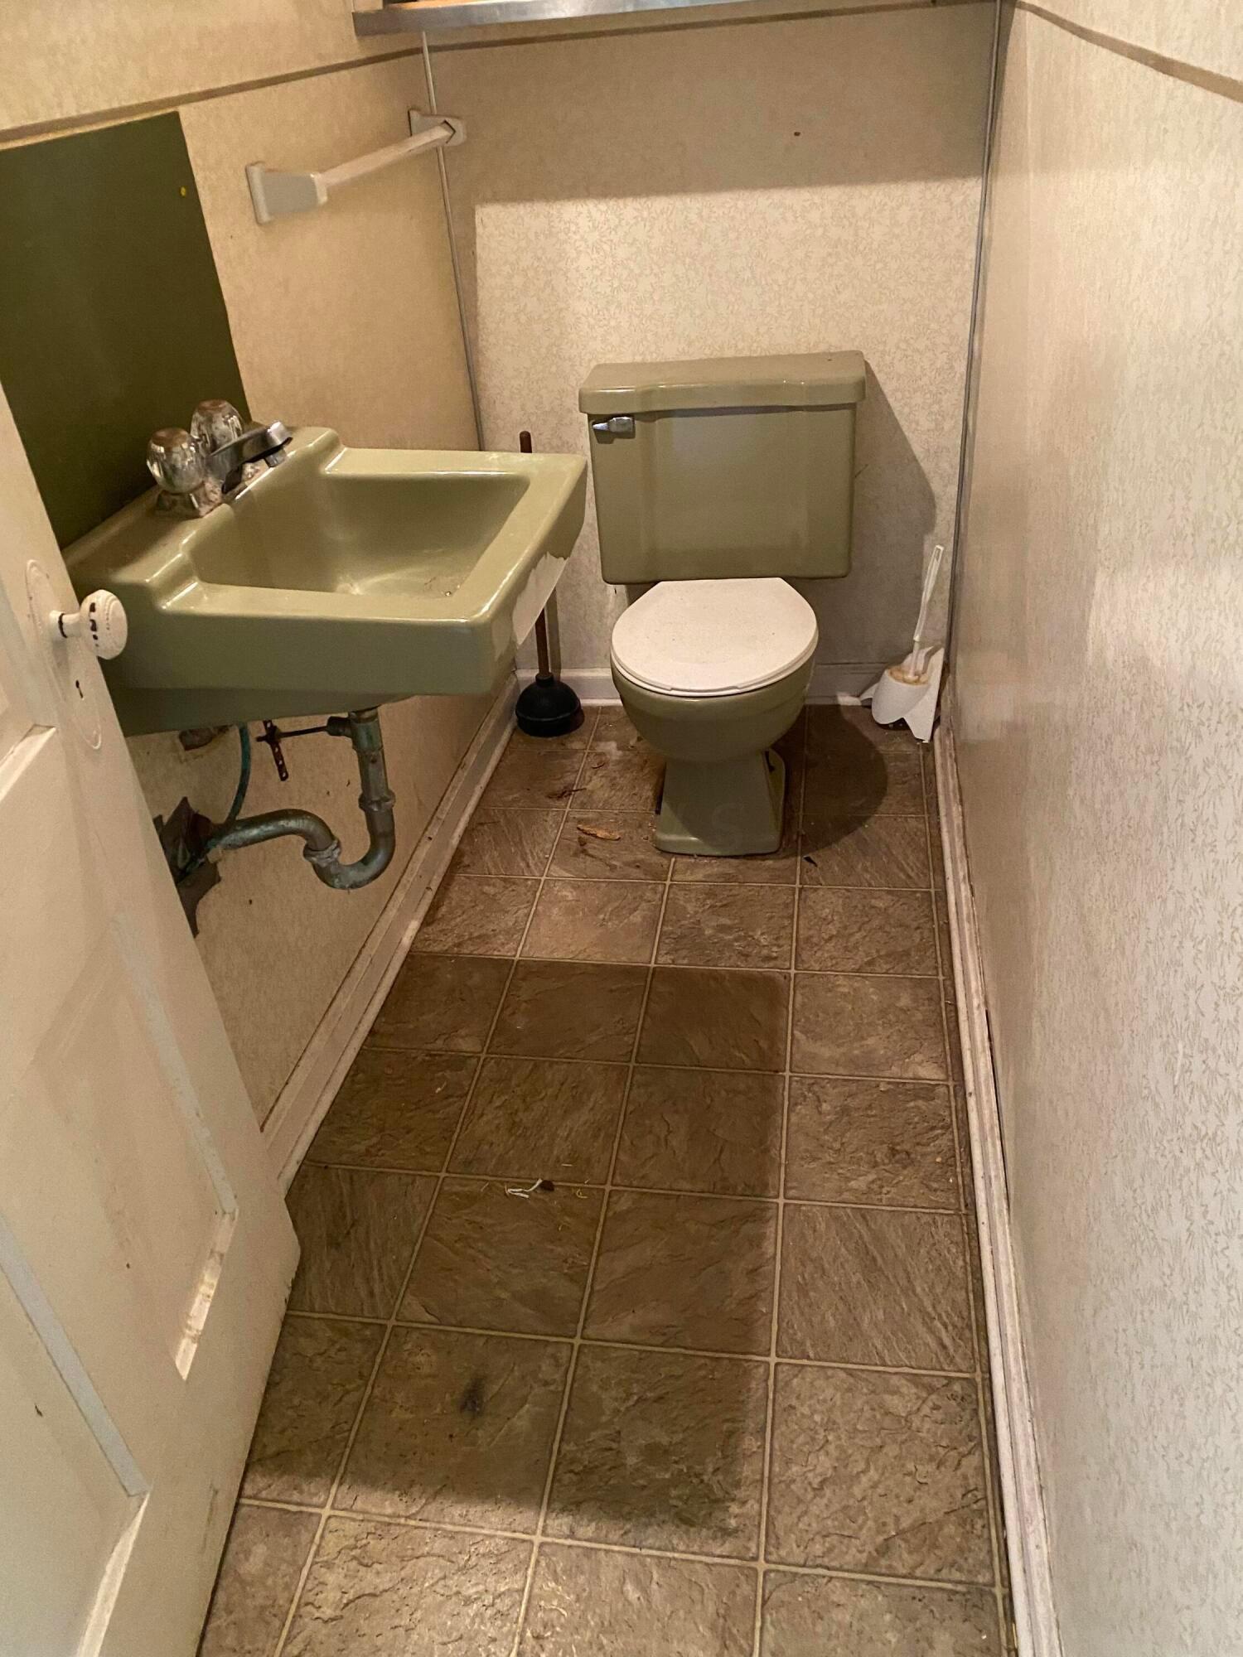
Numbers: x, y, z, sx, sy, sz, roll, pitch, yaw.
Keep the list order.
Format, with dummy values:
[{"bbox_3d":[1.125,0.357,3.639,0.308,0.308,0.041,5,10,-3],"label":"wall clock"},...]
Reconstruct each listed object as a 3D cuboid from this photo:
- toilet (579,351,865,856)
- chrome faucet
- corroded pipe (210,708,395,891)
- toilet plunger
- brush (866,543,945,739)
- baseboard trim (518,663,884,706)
[{"bbox_3d":[0.180,-0.389,2.282,0.508,0.748,0.712,0,34,8],"label":"toilet"},{"bbox_3d":[-0.436,-0.414,1.387,0.143,0.086,0.159,1,34,10],"label":"chrome faucet"},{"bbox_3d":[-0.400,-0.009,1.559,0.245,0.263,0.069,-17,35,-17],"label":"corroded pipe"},{"bbox_3d":[-0.178,-0.508,2.618,0.148,0.628,0.152,1,34,10],"label":"toilet plunger"},{"bbox_3d":[0.576,-0.380,2.546,0.139,0.384,0.148,7,35,18],"label":"brush"},{"bbox_3d":[0.213,-0.318,2.766,0.912,0.092,0.023,1,34,10],"label":"baseboard trim"}]

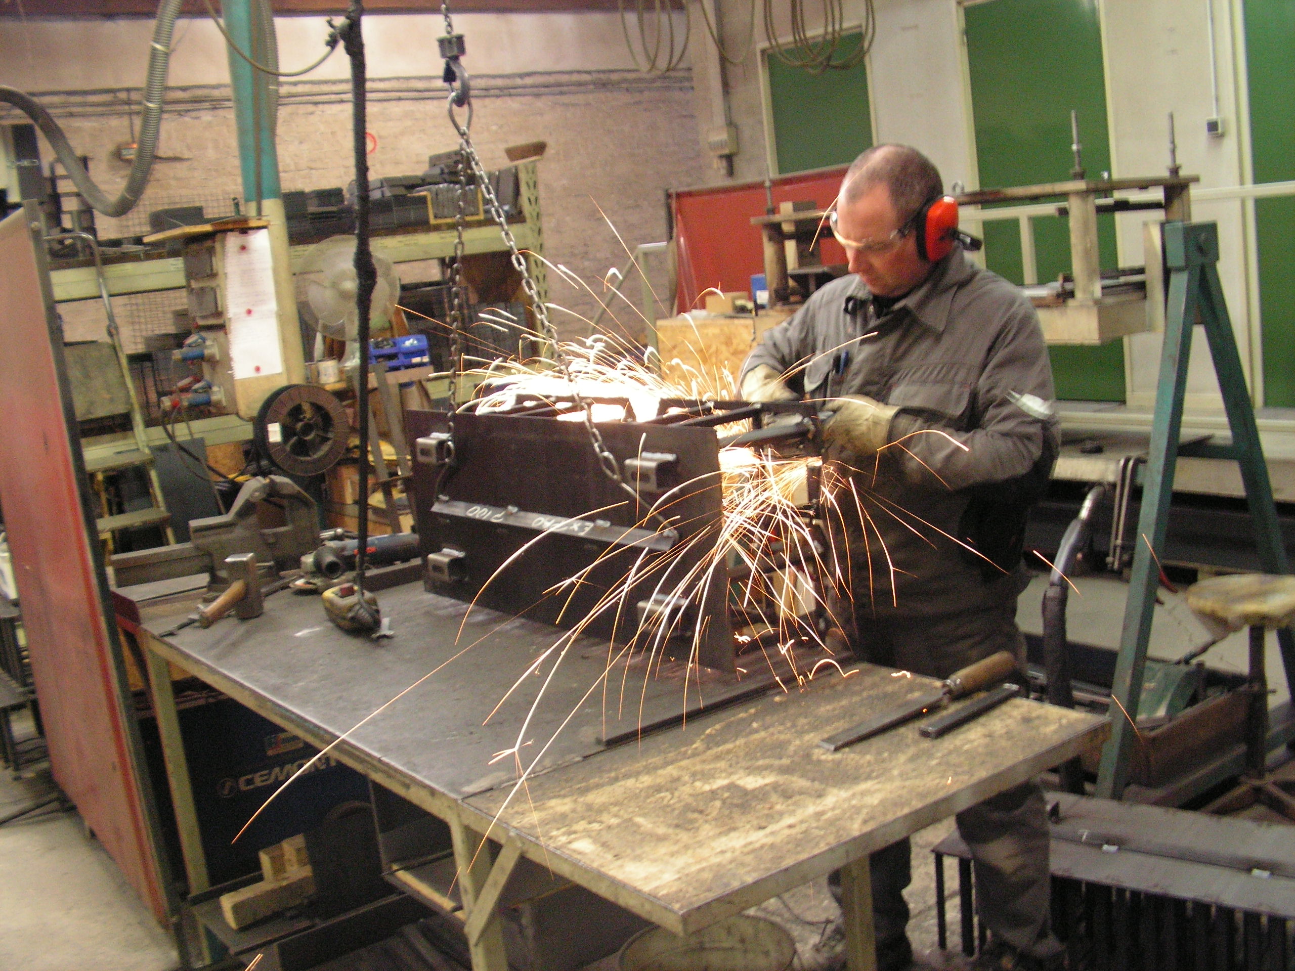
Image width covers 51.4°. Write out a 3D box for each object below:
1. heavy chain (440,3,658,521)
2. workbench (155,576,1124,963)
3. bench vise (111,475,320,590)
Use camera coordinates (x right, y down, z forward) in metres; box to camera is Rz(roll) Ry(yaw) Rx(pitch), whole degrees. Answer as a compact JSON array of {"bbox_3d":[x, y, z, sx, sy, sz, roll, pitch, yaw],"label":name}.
[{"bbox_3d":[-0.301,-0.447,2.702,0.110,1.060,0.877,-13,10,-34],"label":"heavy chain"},{"bbox_3d":[-0.250,0.759,2.688,0.765,0.852,2.256,-13,10,-34],"label":"workbench"},{"bbox_3d":[-1.114,0.126,3.470,0.510,0.280,0.170,-9,9,-17],"label":"bench vise"}]

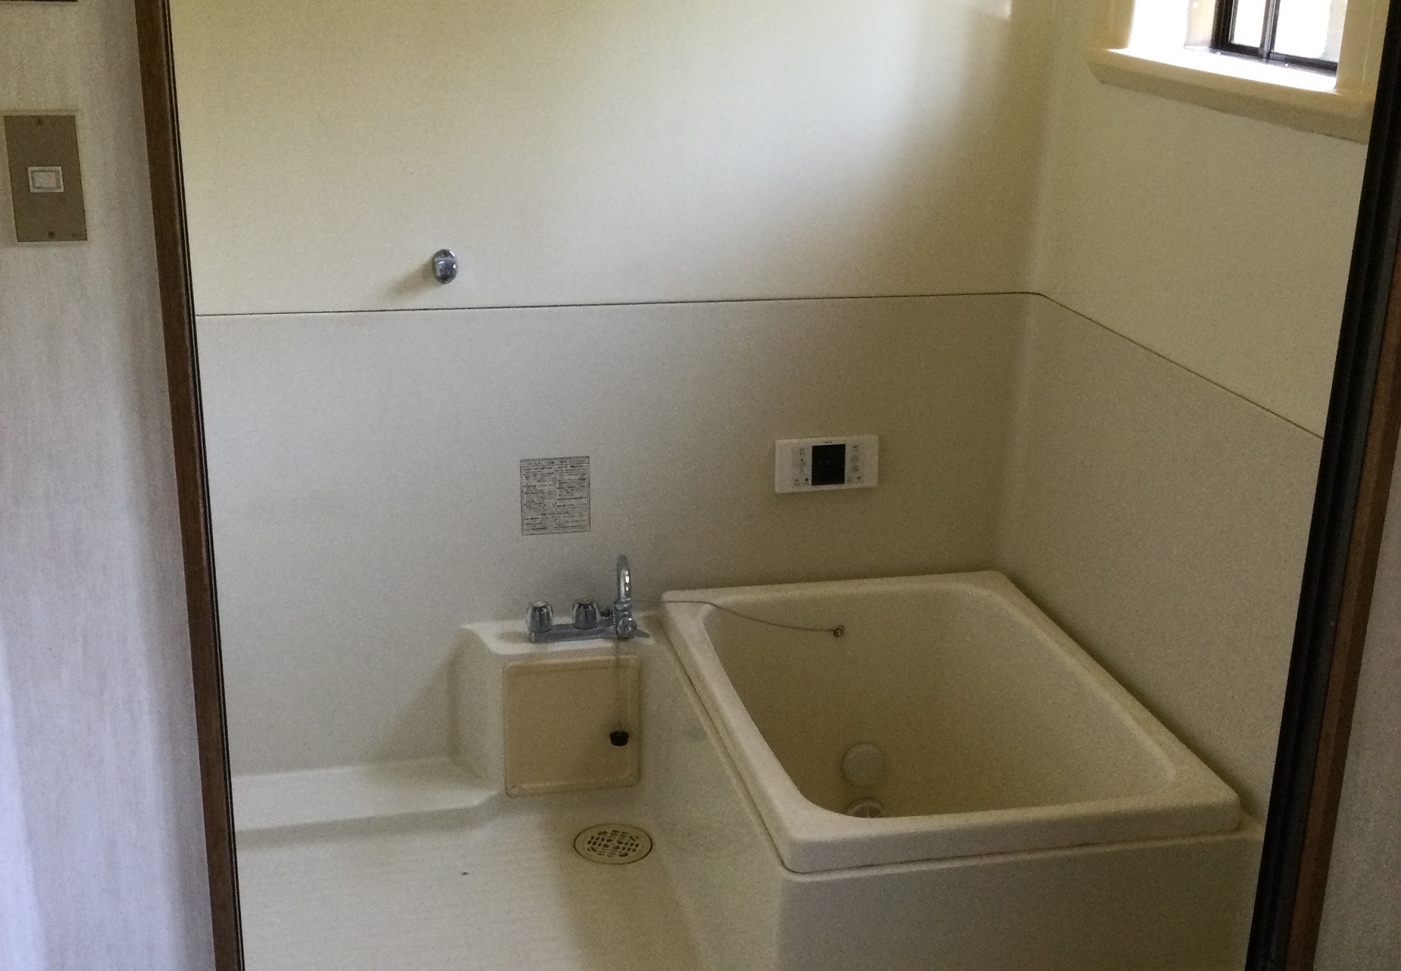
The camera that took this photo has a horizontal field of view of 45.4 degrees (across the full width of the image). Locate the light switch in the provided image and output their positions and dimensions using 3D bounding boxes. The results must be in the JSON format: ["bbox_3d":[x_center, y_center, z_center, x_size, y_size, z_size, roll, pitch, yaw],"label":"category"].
[{"bbox_3d":[-0.636,-0.297,1.627,0.068,0.121,0.010,-3,19,-12],"label":"light switch"}]

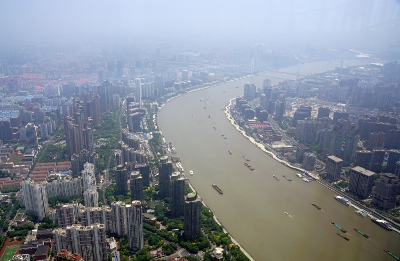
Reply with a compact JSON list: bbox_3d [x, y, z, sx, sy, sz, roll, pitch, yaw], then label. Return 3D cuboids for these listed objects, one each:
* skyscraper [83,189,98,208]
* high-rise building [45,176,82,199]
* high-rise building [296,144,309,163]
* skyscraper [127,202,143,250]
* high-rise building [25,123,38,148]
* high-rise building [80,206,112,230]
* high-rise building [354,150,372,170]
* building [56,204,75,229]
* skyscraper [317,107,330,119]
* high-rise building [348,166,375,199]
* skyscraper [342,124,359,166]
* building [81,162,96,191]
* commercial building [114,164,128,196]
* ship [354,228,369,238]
[{"bbox_3d":[-296.020,190.870,907.050,33.000,54.000,24.000,-1,19,-8],"label":"skyscraper"},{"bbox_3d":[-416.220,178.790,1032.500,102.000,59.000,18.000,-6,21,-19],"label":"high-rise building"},{"bbox_3d":[391.280,89.610,1267.940,22.490,67.290,37.490,-8,19,-23],"label":"high-rise building"},{"bbox_3d":[-144.630,215.510,748.410,32.000,117.000,22.000,2,19,0],"label":"skyscraper"},{"bbox_3d":[-703.990,25.810,1401.130,40.000,96.000,27.000,1,19,2],"label":"high-rise building"},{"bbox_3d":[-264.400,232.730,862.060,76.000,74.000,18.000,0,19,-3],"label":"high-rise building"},{"bbox_3d":[588.390,108.670,1199.380,46.000,75.000,22.000,1,19,-2],"label":"high-rise building"},{"bbox_3d":[-331.810,222.850,835.350,37.700,73.020,24.510,-2,18,-8],"label":"building"},{"bbox_3d":[684.210,-90.920,1850.030,48.360,61.980,38.690,1,18,3],"label":"skyscraper"},{"bbox_3d":[516.520,167.050,1066.000,34.000,80.000,59.500,-11,23,-31],"label":"high-rise building"},{"bbox_3d":[558.030,52.170,1236.030,34.000,157.000,30.000,3,19,4],"label":"skyscraper"},{"bbox_3d":[-312.700,145.660,941.190,29.000,117.000,24.000,2,19,0],"label":"building"},{"bbox_3d":[-243.420,150.760,1033.130,29.720,91.730,29.720,-8,19,-24],"label":"commercial building"},{"bbox_3d":[406.630,257.450,838.690,8.500,5.000,42.000,-9,20,-26],"label":"ship"}]

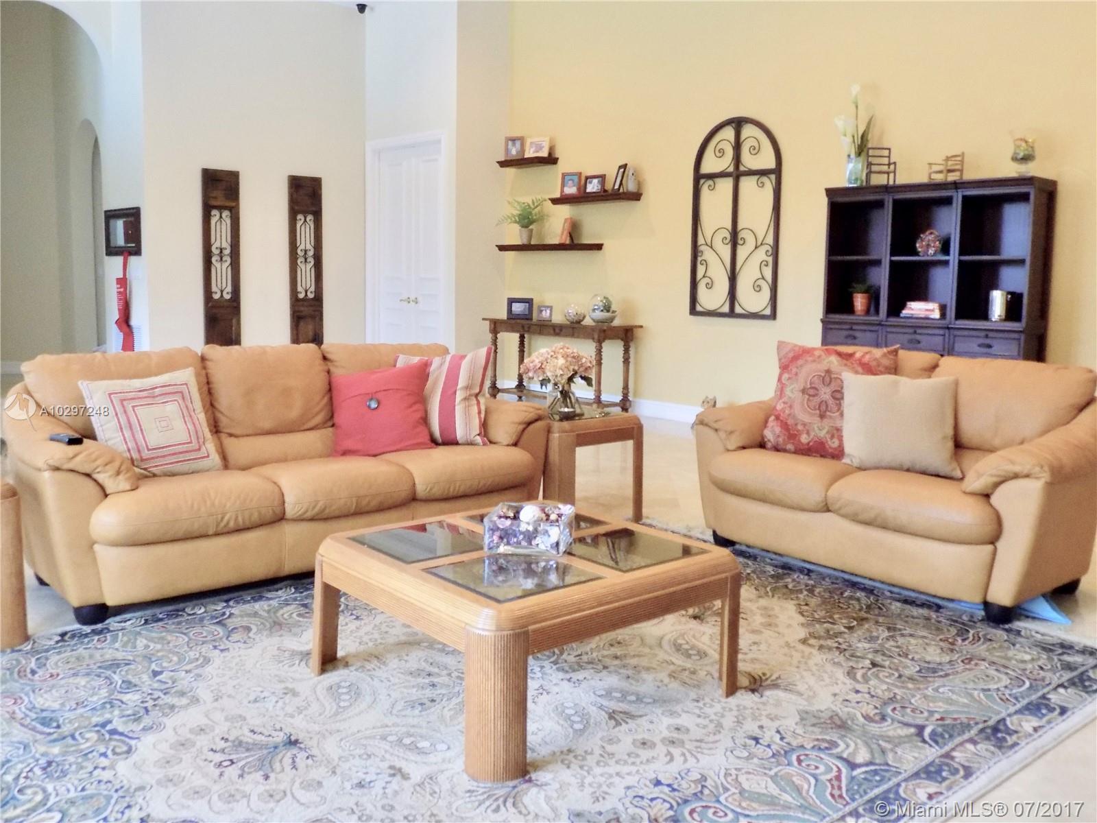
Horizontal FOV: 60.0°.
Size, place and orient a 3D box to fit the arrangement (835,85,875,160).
[{"bbox_3d":[2.156,-2.035,6.708,0.190,0.550,0.225,-6,10,-43],"label":"arrangement"}]

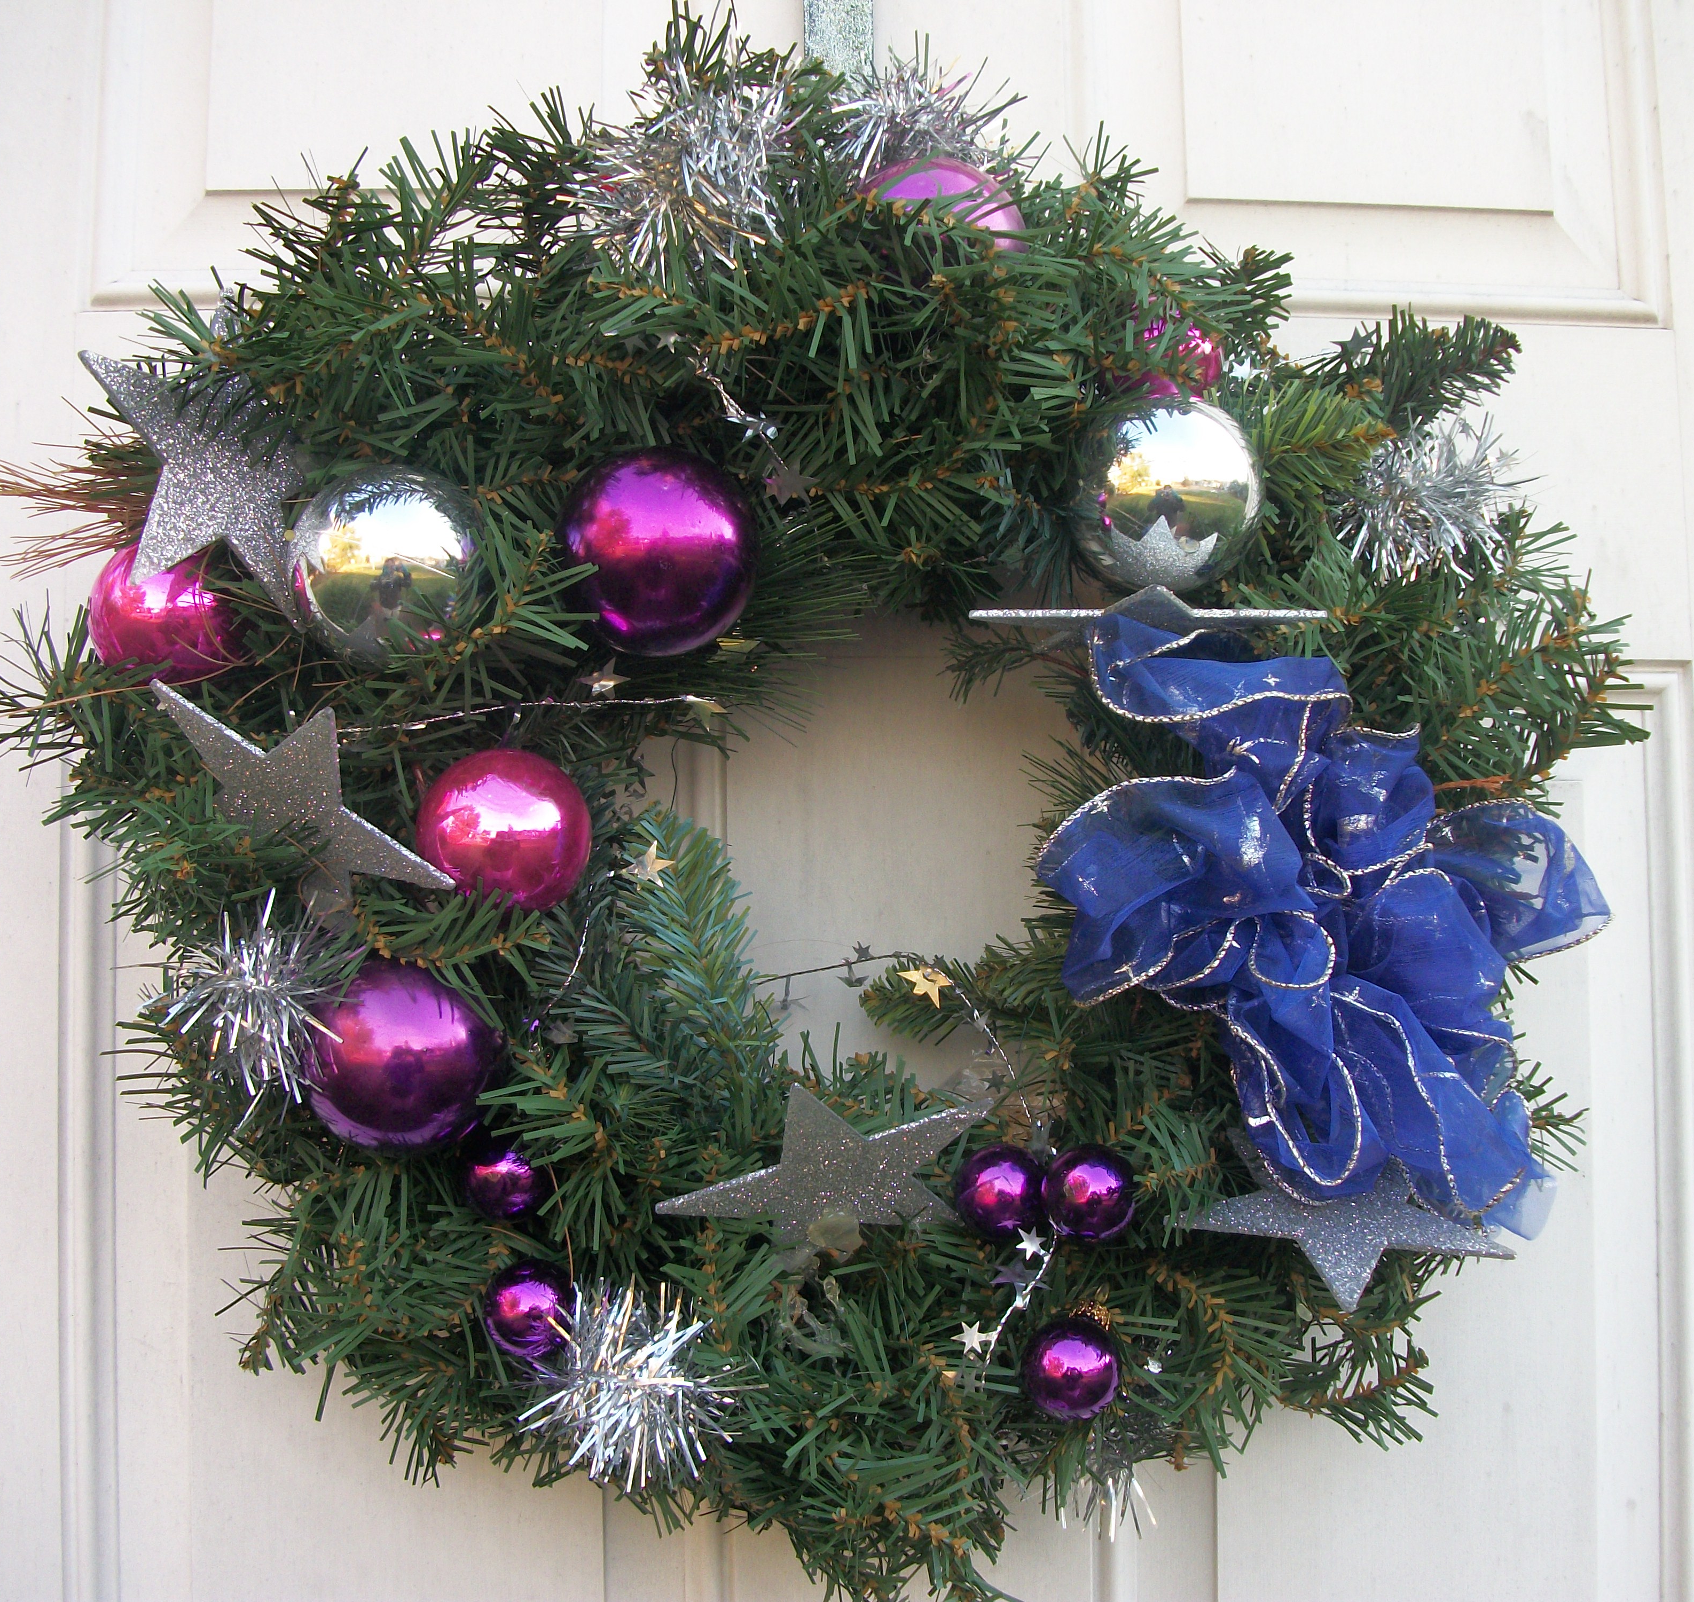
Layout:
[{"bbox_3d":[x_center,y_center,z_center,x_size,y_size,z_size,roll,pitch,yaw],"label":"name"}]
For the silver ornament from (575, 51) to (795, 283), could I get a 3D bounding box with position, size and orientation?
[{"bbox_3d":[-0.056,-0.221,0.685,0.075,0.075,0.066,0,-4,-3],"label":"silver ornament"}]

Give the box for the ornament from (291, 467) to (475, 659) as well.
[{"bbox_3d":[-0.156,-0.080,0.665,0.063,0.064,0.063,0,-4,-3],"label":"ornament"}]

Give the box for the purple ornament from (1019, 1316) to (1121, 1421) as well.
[{"bbox_3d":[0.076,0.193,0.670,0.033,0.035,0.033,0,-4,-4],"label":"purple ornament"}]

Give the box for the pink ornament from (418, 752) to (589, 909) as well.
[{"bbox_3d":[-0.119,0.011,0.685,0.061,0.060,0.061,0,-4,-3],"label":"pink ornament"}]

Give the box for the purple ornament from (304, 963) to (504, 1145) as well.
[{"bbox_3d":[-0.149,0.086,0.670,0.066,0.067,0.066,0,-4,-4],"label":"purple ornament"}]

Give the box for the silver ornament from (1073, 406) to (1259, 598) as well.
[{"bbox_3d":[0.113,-0.105,0.688,0.065,0.067,0.065,0,-4,-4],"label":"silver ornament"}]

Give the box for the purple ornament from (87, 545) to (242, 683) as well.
[{"bbox_3d":[-0.242,-0.066,0.705,0.059,0.059,0.059,0,-4,-4],"label":"purple ornament"}]

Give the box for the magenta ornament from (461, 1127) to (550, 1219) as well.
[{"bbox_3d":[-0.117,0.126,0.670,0.032,0.033,0.032,0,-4,-3],"label":"magenta ornament"}]

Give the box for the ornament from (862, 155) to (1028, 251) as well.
[{"bbox_3d":[0.033,-0.197,0.695,0.062,0.062,0.062,0,-4,-3],"label":"ornament"}]

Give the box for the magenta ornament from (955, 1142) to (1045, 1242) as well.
[{"bbox_3d":[0.051,0.131,0.660,0.032,0.033,0.032,0,-4,-3],"label":"magenta ornament"}]

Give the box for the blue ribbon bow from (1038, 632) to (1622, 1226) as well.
[{"bbox_3d":[0.160,0.042,0.665,0.190,0.205,0.100,0,-4,-4],"label":"blue ribbon bow"}]

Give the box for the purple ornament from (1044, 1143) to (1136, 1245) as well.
[{"bbox_3d":[0.085,0.137,0.690,0.033,0.034,0.033,0,-4,-4],"label":"purple ornament"}]

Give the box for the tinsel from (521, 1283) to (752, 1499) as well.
[{"bbox_3d":[-0.071,0.195,0.655,0.075,0.070,0.066,0,-4,-3],"label":"tinsel"}]

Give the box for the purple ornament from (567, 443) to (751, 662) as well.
[{"bbox_3d":[-0.063,-0.083,0.662,0.066,0.068,0.066,0,-4,-4],"label":"purple ornament"}]

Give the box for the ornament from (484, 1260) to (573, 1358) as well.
[{"bbox_3d":[-0.105,0.170,0.658,0.032,0.033,0.032,0,-4,-3],"label":"ornament"}]

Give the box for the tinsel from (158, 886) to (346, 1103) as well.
[{"bbox_3d":[-0.205,0.067,0.682,0.064,0.073,0.060,0,-4,-4],"label":"tinsel"}]

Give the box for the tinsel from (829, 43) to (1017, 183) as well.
[{"bbox_3d":[0.029,-0.247,0.715,0.068,0.060,0.058,0,-4,-3],"label":"tinsel"}]

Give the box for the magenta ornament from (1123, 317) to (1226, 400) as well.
[{"bbox_3d":[0.114,-0.160,0.715,0.045,0.046,0.045,0,-4,-4],"label":"magenta ornament"}]

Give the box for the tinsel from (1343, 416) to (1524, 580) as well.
[{"bbox_3d":[0.207,-0.107,0.700,0.064,0.058,0.057,0,-4,-3],"label":"tinsel"}]

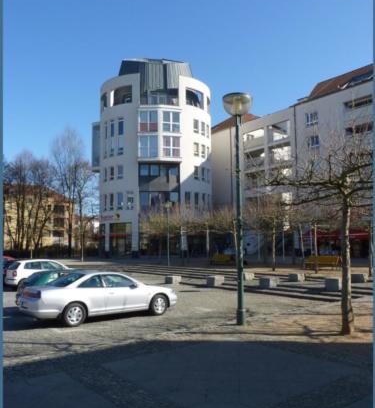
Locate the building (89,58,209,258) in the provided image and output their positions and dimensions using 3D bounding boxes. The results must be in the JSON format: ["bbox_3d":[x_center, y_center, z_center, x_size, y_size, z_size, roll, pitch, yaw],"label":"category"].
[{"bbox_3d":[-4.306,-5.407,51.108,15.200,24.000,15.200,0,-6,-8],"label":"building"}]

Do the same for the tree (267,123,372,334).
[{"bbox_3d":[3.285,0.448,8.293,3.500,4.500,3.400,0,-6,0],"label":"tree"}]

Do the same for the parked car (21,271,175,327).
[{"bbox_3d":[-2.438,2.711,11.795,4.740,1.400,1.790,4,-7,-37],"label":"parked car"}]

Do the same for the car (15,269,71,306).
[{"bbox_3d":[-3.746,2.966,13.779,4.200,1.350,1.700,4,-7,-37],"label":"car"}]

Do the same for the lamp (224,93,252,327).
[{"bbox_3d":[1.428,0.041,10.680,0.800,6.370,0.800,0,-6,0],"label":"lamp"}]

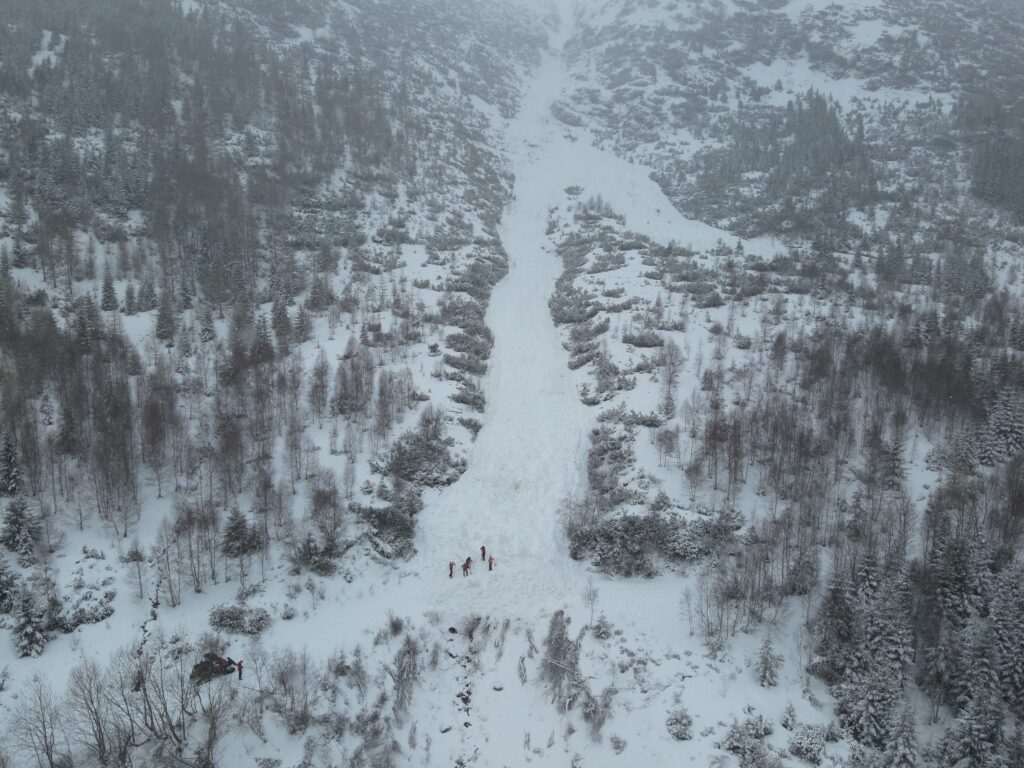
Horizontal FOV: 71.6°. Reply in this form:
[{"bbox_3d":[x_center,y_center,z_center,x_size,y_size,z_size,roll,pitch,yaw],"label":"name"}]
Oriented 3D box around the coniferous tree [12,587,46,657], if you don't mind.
[{"bbox_3d":[-42.650,20.990,62.760,2.900,6.100,2.900,0,9,0],"label":"coniferous tree"}]

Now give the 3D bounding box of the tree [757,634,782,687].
[{"bbox_3d":[21.700,23.300,59.840,2.100,4.200,2.100,0,9,0],"label":"tree"}]

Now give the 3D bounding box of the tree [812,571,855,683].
[{"bbox_3d":[27.460,20.710,60.640,3.400,9.300,3.400,0,9,0],"label":"tree"}]

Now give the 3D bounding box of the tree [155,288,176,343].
[{"bbox_3d":[-71.040,-14.040,145.570,4.200,10.900,4.200,0,9,0],"label":"tree"}]

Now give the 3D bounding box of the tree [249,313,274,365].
[{"bbox_3d":[-47.500,-8.440,134.630,4.500,9.400,4.500,0,9,0],"label":"tree"}]

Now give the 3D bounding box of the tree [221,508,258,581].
[{"bbox_3d":[-28.560,16.890,74.690,3.500,7.800,3.500,0,9,0],"label":"tree"}]

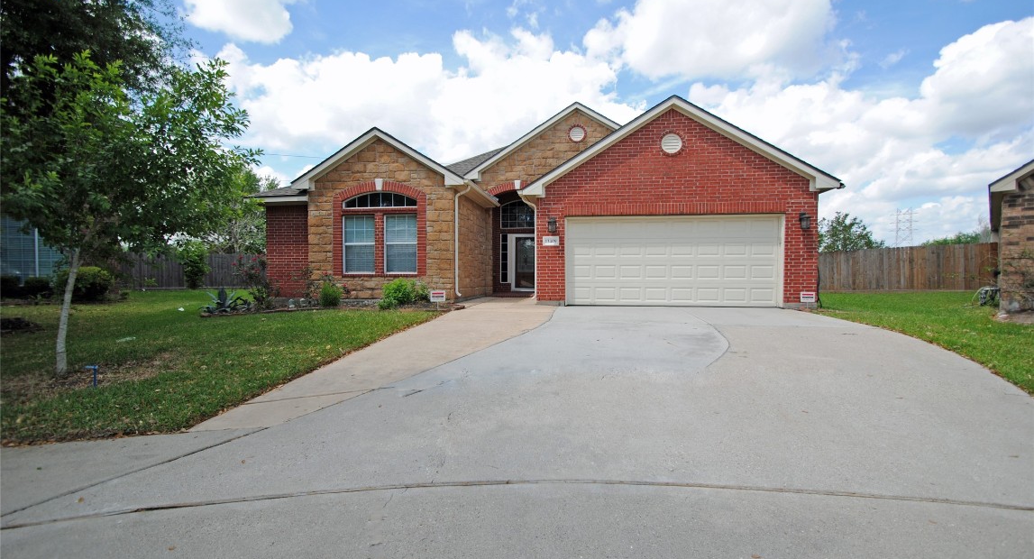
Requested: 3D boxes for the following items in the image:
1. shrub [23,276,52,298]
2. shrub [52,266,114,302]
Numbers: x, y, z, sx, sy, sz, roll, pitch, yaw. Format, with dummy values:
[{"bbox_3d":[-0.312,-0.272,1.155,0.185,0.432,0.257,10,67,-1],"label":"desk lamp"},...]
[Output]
[{"bbox_3d":[-16.500,0.260,14.850,0.850,0.780,0.850,0,1,0],"label":"shrub"},{"bbox_3d":[-13.750,0.120,13.700,1.450,1.130,1.400,0,1,0],"label":"shrub"}]

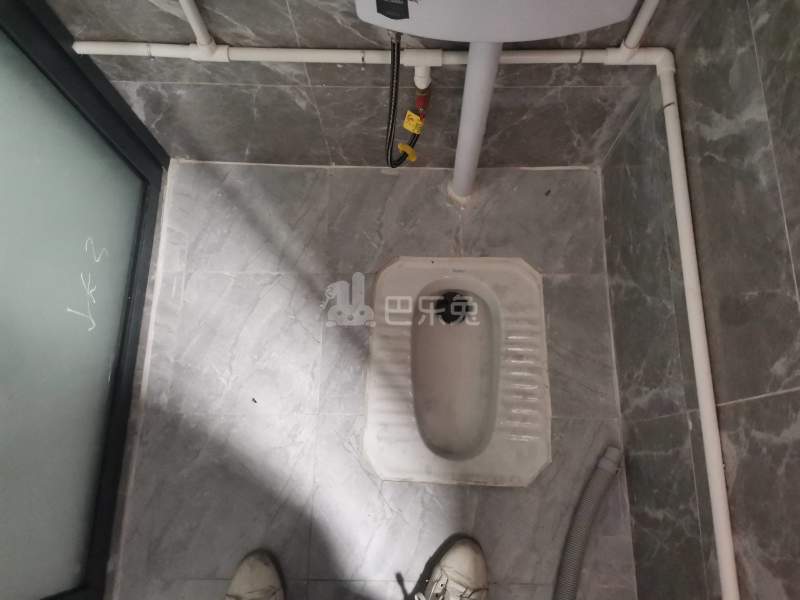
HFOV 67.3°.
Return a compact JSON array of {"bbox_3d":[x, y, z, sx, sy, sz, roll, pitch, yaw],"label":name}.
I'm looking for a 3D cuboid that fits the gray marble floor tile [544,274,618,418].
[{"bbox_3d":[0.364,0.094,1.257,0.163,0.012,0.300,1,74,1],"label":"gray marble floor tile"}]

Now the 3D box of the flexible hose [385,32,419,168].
[{"bbox_3d":[0.003,-0.322,1.041,0.064,0.425,0.050,1,75,1],"label":"flexible hose"}]

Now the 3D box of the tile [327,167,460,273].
[{"bbox_3d":[-0.010,-0.175,1.304,0.294,0.010,0.245,1,75,1],"label":"tile"}]

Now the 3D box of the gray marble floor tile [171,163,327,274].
[{"bbox_3d":[-0.320,-0.178,1.307,0.325,0.010,0.245,1,75,1],"label":"gray marble floor tile"}]

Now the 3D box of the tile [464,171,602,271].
[{"bbox_3d":[0.289,-0.172,1.301,0.304,0.010,0.245,1,75,1],"label":"tile"}]

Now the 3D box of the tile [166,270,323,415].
[{"bbox_3d":[-0.312,0.085,1.235,0.302,0.010,0.300,1,75,1],"label":"tile"}]

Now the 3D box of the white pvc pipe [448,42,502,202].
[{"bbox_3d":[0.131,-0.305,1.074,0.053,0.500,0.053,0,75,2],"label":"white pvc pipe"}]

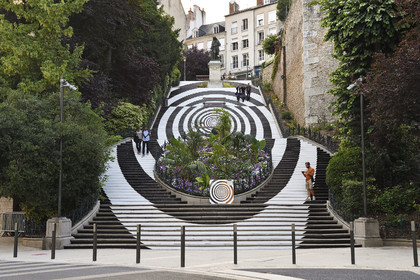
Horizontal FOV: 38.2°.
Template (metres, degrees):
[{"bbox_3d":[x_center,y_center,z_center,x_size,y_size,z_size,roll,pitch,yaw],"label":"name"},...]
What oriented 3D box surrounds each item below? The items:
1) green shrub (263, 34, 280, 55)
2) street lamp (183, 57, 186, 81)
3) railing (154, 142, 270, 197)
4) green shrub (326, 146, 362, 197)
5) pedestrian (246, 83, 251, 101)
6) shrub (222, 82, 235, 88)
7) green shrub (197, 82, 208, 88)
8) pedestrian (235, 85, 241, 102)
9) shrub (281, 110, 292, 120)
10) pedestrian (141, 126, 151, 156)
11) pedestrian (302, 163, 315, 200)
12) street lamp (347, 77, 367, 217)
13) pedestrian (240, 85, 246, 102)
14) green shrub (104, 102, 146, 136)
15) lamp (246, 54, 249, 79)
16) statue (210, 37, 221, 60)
[{"bbox_3d":[7.046,-10.942,69.500,2.100,2.300,2.000,0,-6,0],"label":"green shrub"},{"bbox_3d":[-3.485,-9.650,83.888,0.429,3.726,0.420,0,-6,0],"label":"street lamp"},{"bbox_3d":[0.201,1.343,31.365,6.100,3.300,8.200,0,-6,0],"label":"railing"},{"bbox_3d":[6.428,1.524,28.989,1.720,2.388,1.900,0,-6,0],"label":"green shrub"},{"bbox_3d":[3.853,-4.726,59.770,0.512,1.787,0.420,0,-6,0],"label":"pedestrian"},{"bbox_3d":[2.105,-5.975,66.500,1.350,0.700,1.100,0,-6,0],"label":"shrub"},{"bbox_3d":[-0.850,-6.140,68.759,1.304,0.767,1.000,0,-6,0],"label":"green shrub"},{"bbox_3d":[2.710,-4.494,58.500,0.520,1.660,0.420,0,-6,-5],"label":"pedestrian"},{"bbox_3d":[5.917,-1.860,46.616,0.845,0.698,0.850,0,-6,0],"label":"shrub"},{"bbox_3d":[-3.697,0.090,34.768,0.550,1.716,0.450,0,-6,0],"label":"pedestrian"},{"bbox_3d":[4.458,1.875,27.400,0.500,1.730,0.500,3,-7,-32],"label":"pedestrian"},{"bbox_3d":[5.173,0.216,21.412,0.680,4.950,0.350,-2,-6,17],"label":"street lamp"},{"bbox_3d":[3.250,-4.494,58.500,0.520,1.730,0.420,-1,-6,5],"label":"pedestrian"},{"bbox_3d":[-5.718,-1.390,41.048,2.842,2.320,2.500,0,-6,0],"label":"green shrub"},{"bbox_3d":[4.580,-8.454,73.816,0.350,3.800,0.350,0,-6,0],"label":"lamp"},{"bbox_3d":[0.637,-10.587,70.210,1.134,2.776,1.000,0,-6,0],"label":"statue"}]

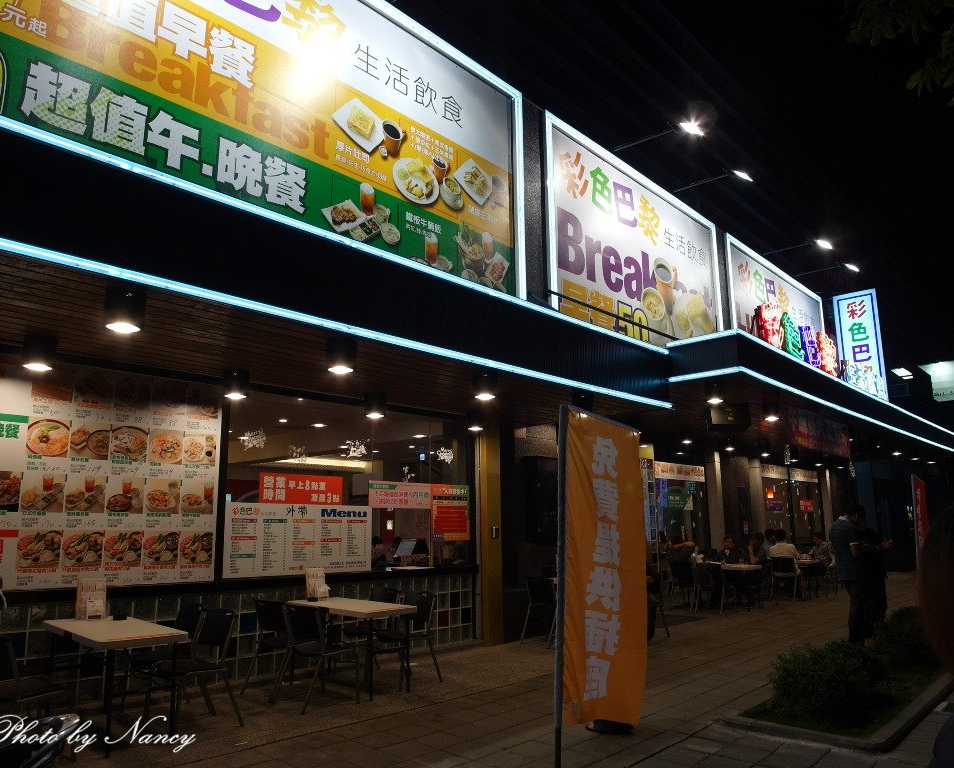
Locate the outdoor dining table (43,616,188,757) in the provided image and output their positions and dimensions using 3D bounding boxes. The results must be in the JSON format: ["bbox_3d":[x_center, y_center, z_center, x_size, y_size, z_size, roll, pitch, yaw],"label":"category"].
[{"bbox_3d":[-2.713,2.197,5.259,1.330,0.745,0.610,-12,-16,43],"label":"outdoor dining table"}]

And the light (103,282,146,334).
[{"bbox_3d":[-2.204,-0.477,4.424,0.230,0.245,0.230,-11,-16,42],"label":"light"}]

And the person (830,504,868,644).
[{"bbox_3d":[4.751,2.413,9.112,0.420,1.730,0.500,8,-15,-37],"label":"person"}]

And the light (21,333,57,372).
[{"bbox_3d":[-3.380,-0.245,5.483,0.230,0.245,0.230,-11,-16,42],"label":"light"}]

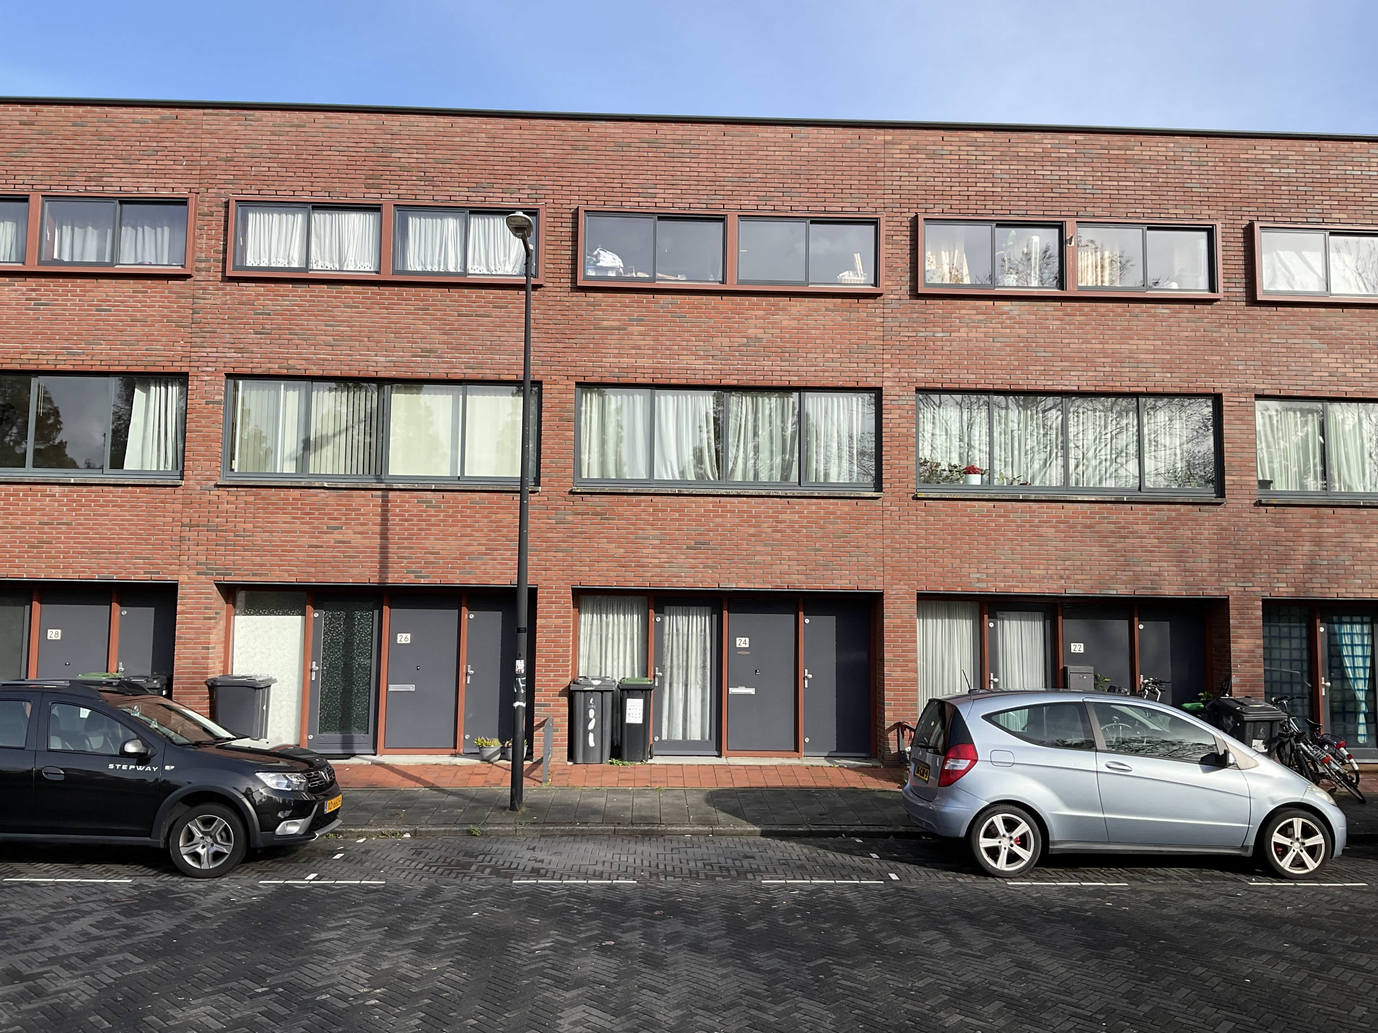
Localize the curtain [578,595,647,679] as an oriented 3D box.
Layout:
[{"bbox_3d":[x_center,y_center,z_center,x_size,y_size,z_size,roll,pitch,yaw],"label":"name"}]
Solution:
[{"bbox_3d":[-1.002,2.026,15.276,0.940,1.940,0.100,1,-5,-2],"label":"curtain"}]

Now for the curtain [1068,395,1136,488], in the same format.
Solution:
[{"bbox_3d":[5.540,-1.001,15.444,0.921,1.235,0.100,1,-5,-2],"label":"curtain"}]

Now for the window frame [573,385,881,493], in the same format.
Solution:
[{"bbox_3d":[0.511,-1.027,15.117,3.996,1.337,0.150,1,-6,-2],"label":"window frame"}]

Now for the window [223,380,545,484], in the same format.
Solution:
[{"bbox_3d":[-3.993,-1.083,15.003,4.051,1.334,0.120,1,-5,-2],"label":"window"}]

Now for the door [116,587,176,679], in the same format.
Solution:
[{"bbox_3d":[-6.999,1.969,14.956,0.889,2.041,0.070,1,-5,-2],"label":"door"}]

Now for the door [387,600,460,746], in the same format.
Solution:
[{"bbox_3d":[-3.508,2.057,15.266,0.916,2.014,0.080,1,-5,-2],"label":"door"}]

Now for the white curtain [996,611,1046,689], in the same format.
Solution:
[{"bbox_3d":[4.433,2.146,15.386,0.674,1.760,0.060,1,-6,-2],"label":"white curtain"}]

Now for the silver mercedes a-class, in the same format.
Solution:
[{"bbox_3d":[4.060,2.416,10.818,3.883,1.593,1.764,1,-6,-2],"label":"silver mercedes a-class"}]

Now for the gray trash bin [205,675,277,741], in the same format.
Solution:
[{"bbox_3d":[-5.539,2.497,14.178,0.720,1.080,0.580,0,-5,3],"label":"gray trash bin"}]

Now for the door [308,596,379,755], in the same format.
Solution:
[{"bbox_3d":[-4.539,2.086,15.224,0.883,2.078,0.080,1,-5,-2],"label":"door"}]

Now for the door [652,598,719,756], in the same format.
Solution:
[{"bbox_3d":[-0.037,2.141,15.392,0.888,2.080,0.080,1,-5,-2],"label":"door"}]

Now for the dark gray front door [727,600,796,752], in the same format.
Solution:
[{"bbox_3d":[0.949,2.091,15.242,0.914,1.975,0.070,1,-5,-2],"label":"dark gray front door"}]

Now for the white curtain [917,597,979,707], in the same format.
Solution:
[{"bbox_3d":[3.451,2.106,15.435,0.838,1.965,0.100,1,-5,-2],"label":"white curtain"}]

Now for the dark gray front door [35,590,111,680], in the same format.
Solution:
[{"bbox_3d":[-8.038,1.968,15.101,0.902,2.013,0.080,1,-5,-2],"label":"dark gray front door"}]

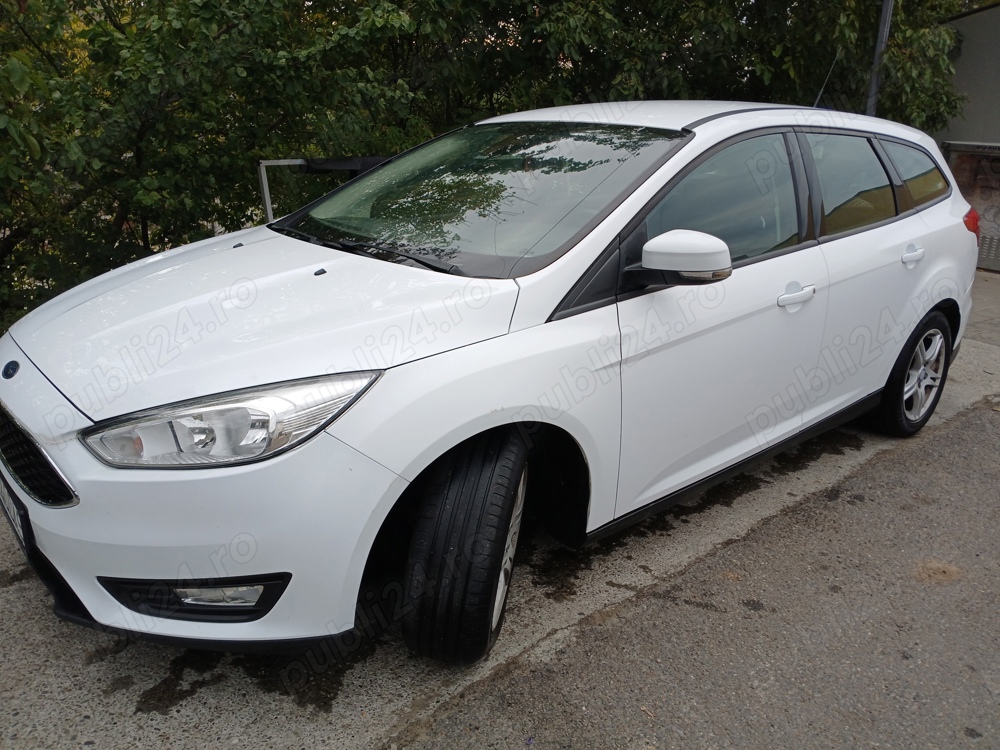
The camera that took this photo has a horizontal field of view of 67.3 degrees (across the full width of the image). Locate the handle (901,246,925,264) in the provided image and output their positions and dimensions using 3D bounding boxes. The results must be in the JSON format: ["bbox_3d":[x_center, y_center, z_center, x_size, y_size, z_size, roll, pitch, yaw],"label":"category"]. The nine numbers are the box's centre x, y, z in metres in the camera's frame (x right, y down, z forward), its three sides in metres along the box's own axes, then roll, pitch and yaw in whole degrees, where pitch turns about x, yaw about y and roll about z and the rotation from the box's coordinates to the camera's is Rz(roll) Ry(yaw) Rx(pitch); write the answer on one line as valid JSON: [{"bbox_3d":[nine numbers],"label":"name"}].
[{"bbox_3d":[1.697,-0.487,3.087,0.218,0.043,0.046,-15,24,-40],"label":"handle"}]

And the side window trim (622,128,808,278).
[{"bbox_3d":[0.704,-0.566,2.373,1.157,0.504,0.070,-13,-6,-38],"label":"side window trim"}]

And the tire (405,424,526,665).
[{"bbox_3d":[-0.074,0.427,1.986,0.210,0.632,0.632,10,18,7],"label":"tire"}]

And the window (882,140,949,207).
[{"bbox_3d":[1.880,-0.910,3.390,0.686,0.300,0.045,-16,-1,-42],"label":"window"}]

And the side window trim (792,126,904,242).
[{"bbox_3d":[1.399,-0.756,2.956,0.904,0.446,0.070,-13,-6,-40],"label":"side window trim"}]

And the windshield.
[{"bbox_3d":[-0.148,-0.681,2.600,1.080,0.120,1.440,-38,36,-27],"label":"windshield"}]

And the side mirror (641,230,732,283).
[{"bbox_3d":[0.510,-0.323,2.052,0.155,0.145,0.215,-13,22,-39],"label":"side mirror"}]

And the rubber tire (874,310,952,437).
[{"bbox_3d":[1.931,-0.018,3.610,0.632,0.632,0.210,-13,22,-39],"label":"rubber tire"}]

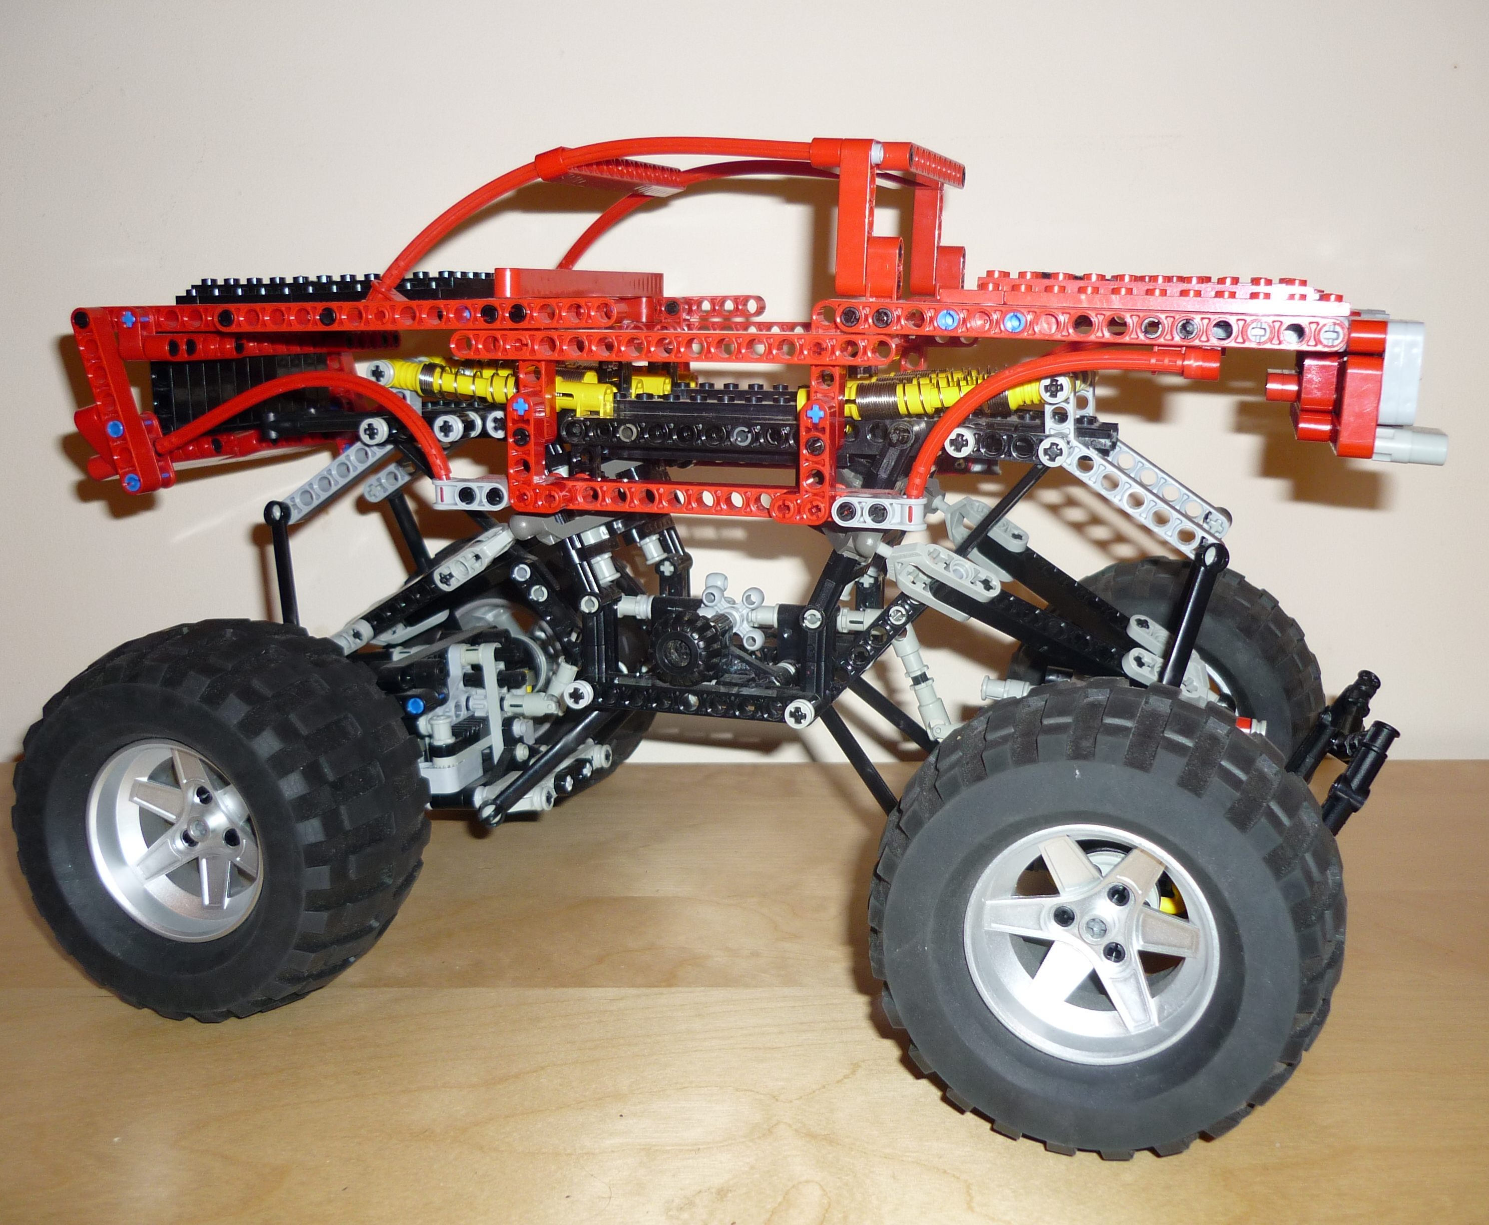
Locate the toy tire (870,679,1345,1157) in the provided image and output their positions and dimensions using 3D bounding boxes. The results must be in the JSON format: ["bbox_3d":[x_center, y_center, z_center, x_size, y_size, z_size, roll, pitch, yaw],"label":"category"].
[{"bbox_3d":[0.084,0.070,0.366,0.107,0.107,0.053,4,12,19],"label":"toy tire"}]

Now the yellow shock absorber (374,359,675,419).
[{"bbox_3d":[-0.072,-0.064,0.442,0.078,0.011,0.011,9,13,13],"label":"yellow shock absorber"}]

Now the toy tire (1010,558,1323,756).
[{"bbox_3d":[0.146,0.034,0.547,0.107,0.107,0.053,3,12,13],"label":"toy tire"}]

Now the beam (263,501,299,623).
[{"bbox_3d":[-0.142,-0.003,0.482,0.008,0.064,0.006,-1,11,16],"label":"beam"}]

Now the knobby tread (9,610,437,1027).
[{"bbox_3d":[-0.143,0.056,0.430,0.107,0.107,0.053,4,12,20],"label":"knobby tread"}]

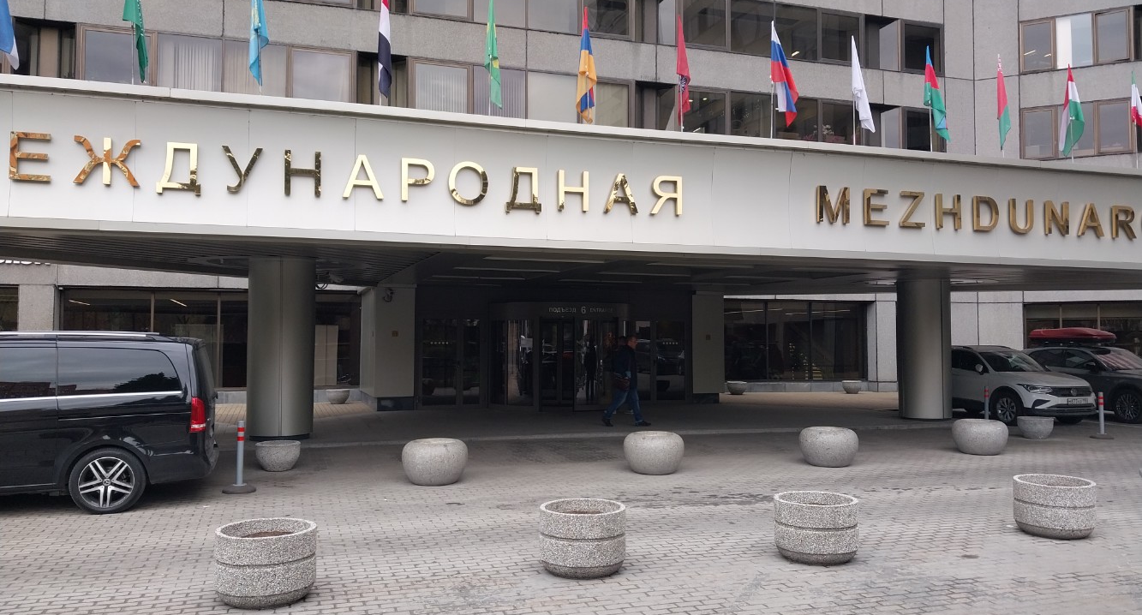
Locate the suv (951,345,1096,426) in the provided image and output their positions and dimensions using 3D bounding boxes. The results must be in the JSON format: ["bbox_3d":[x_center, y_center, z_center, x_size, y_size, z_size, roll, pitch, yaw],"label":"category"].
[{"bbox_3d":[9.488,1.726,19.481,1.850,1.675,4.510,1,-2,-19],"label":"suv"}]

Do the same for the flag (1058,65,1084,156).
[{"bbox_3d":[9.403,-3.685,16.131,0.384,1.661,0.200,1,-2,-18],"label":"flag"}]

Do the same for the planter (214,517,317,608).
[{"bbox_3d":[-2.204,1.841,6.218,0.696,0.486,0.696,1,-2,-19],"label":"planter"}]

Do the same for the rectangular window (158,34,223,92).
[{"bbox_3d":[-9.933,-6.215,22.396,1.550,1.700,0.120,1,-2,-18],"label":"rectangular window"}]

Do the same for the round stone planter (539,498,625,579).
[{"bbox_3d":[0.096,1.868,6.938,0.695,0.500,0.695,0,-2,0],"label":"round stone planter"}]

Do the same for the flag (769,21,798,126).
[{"bbox_3d":[3.473,-3.816,14.000,0.470,1.700,0.250,0,-2,3],"label":"flag"}]

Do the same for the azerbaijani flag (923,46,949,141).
[{"bbox_3d":[6.458,-3.776,15.183,0.355,1.604,0.200,1,-2,-18],"label":"azerbaijani flag"}]

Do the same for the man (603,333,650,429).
[{"bbox_3d":[1.091,1.438,16.913,0.915,1.780,0.550,0,-2,0],"label":"man"}]

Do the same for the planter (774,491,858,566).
[{"bbox_3d":[2.112,1.898,7.394,0.698,0.502,0.698,0,-2,0],"label":"planter"}]

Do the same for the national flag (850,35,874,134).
[{"bbox_3d":[5.004,-3.820,14.715,0.317,1.599,0.200,1,-2,-18],"label":"national flag"}]

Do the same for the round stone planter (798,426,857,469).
[{"bbox_3d":[3.779,2.050,12.605,0.835,0.530,0.835,0,-2,0],"label":"round stone planter"}]

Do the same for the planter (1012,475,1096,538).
[{"bbox_3d":[4.649,1.912,8.254,0.697,0.505,0.697,1,-2,-18],"label":"planter"}]

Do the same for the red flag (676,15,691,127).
[{"bbox_3d":[1.768,-3.740,13.542,0.260,1.720,0.240,1,-2,-18],"label":"red flag"}]

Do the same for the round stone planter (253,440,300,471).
[{"bbox_3d":[-4.128,2.102,12.119,0.609,0.379,0.609,1,-2,-17],"label":"round stone planter"}]

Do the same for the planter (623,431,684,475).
[{"bbox_3d":[1.157,2.029,12.037,0.840,0.542,0.840,0,-2,0],"label":"planter"}]

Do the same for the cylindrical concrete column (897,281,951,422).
[{"bbox_3d":[7.918,0.931,19.250,1.130,3.150,1.130,0,-2,0],"label":"cylindrical concrete column"}]

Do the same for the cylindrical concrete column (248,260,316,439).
[{"bbox_3d":[-5.216,0.740,15.487,1.135,3.189,1.135,1,-2,-17],"label":"cylindrical concrete column"}]

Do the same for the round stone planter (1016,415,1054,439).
[{"bbox_3d":[8.683,2.246,16.024,0.616,0.383,0.616,0,-2,0],"label":"round stone planter"}]

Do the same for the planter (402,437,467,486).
[{"bbox_3d":[-1.773,1.983,11.156,0.840,0.542,0.840,1,-2,-18],"label":"planter"}]

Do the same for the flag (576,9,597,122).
[{"bbox_3d":[0.231,-3.690,13.040,0.320,1.760,0.260,1,-2,-18],"label":"flag"}]

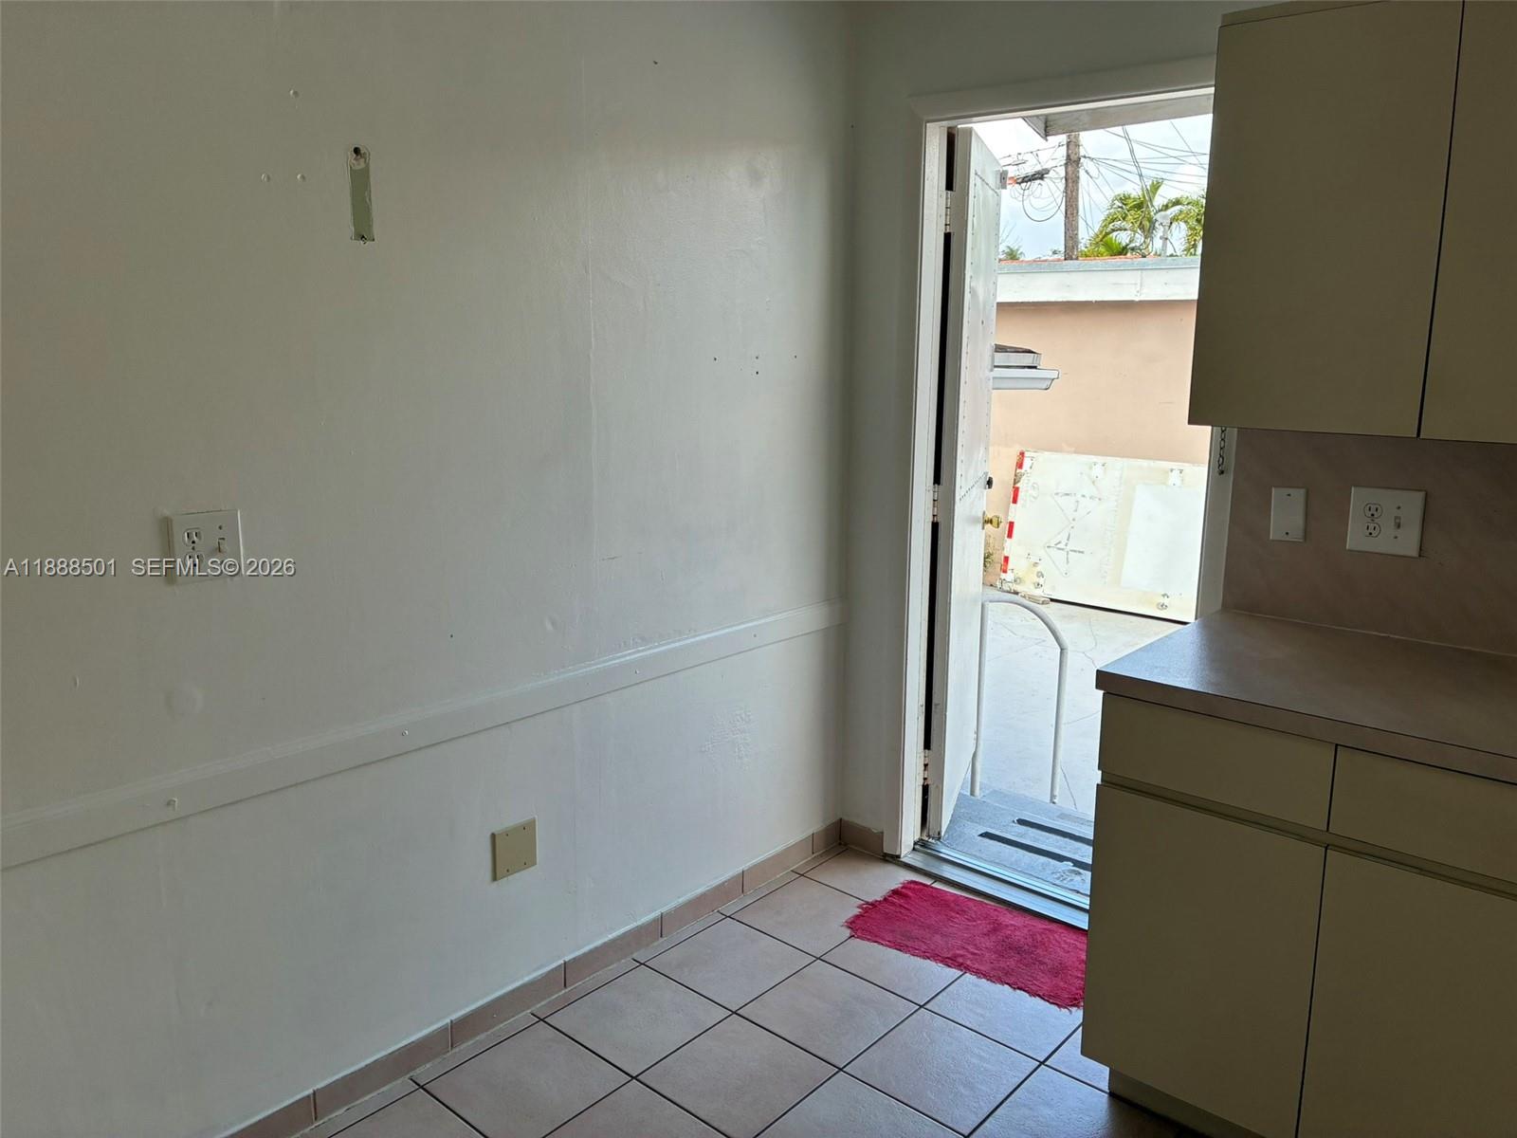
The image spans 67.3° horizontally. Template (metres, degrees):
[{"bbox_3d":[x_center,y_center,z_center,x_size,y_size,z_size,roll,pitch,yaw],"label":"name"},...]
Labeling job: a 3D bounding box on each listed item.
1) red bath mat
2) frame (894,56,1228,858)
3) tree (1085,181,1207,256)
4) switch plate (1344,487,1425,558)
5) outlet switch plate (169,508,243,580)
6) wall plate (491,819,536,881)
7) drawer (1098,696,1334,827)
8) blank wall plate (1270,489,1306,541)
[{"bbox_3d":[0.576,0.943,2.943,0.635,0.020,0.356,8,14,33],"label":"red bath mat"},{"bbox_3d":[0.766,-0.127,2.915,0.903,2.121,0.150,10,16,41],"label":"frame"},{"bbox_3d":[7.465,-5.168,22.219,2.600,4.625,2.600,10,16,41],"label":"tree"},{"bbox_3d":[1.289,-0.096,2.344,0.135,0.131,0.015,10,16,41],"label":"switch plate"},{"bbox_3d":[-0.938,-0.036,1.944,0.015,0.117,0.117,10,16,41],"label":"outlet switch plate"},{"bbox_3d":[-0.538,0.626,2.538,0.011,0.116,0.113,10,16,41],"label":"wall plate"},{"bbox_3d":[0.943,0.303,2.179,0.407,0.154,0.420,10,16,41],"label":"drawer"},{"bbox_3d":[1.148,-0.117,2.473,0.069,0.115,0.009,10,16,41],"label":"blank wall plate"}]

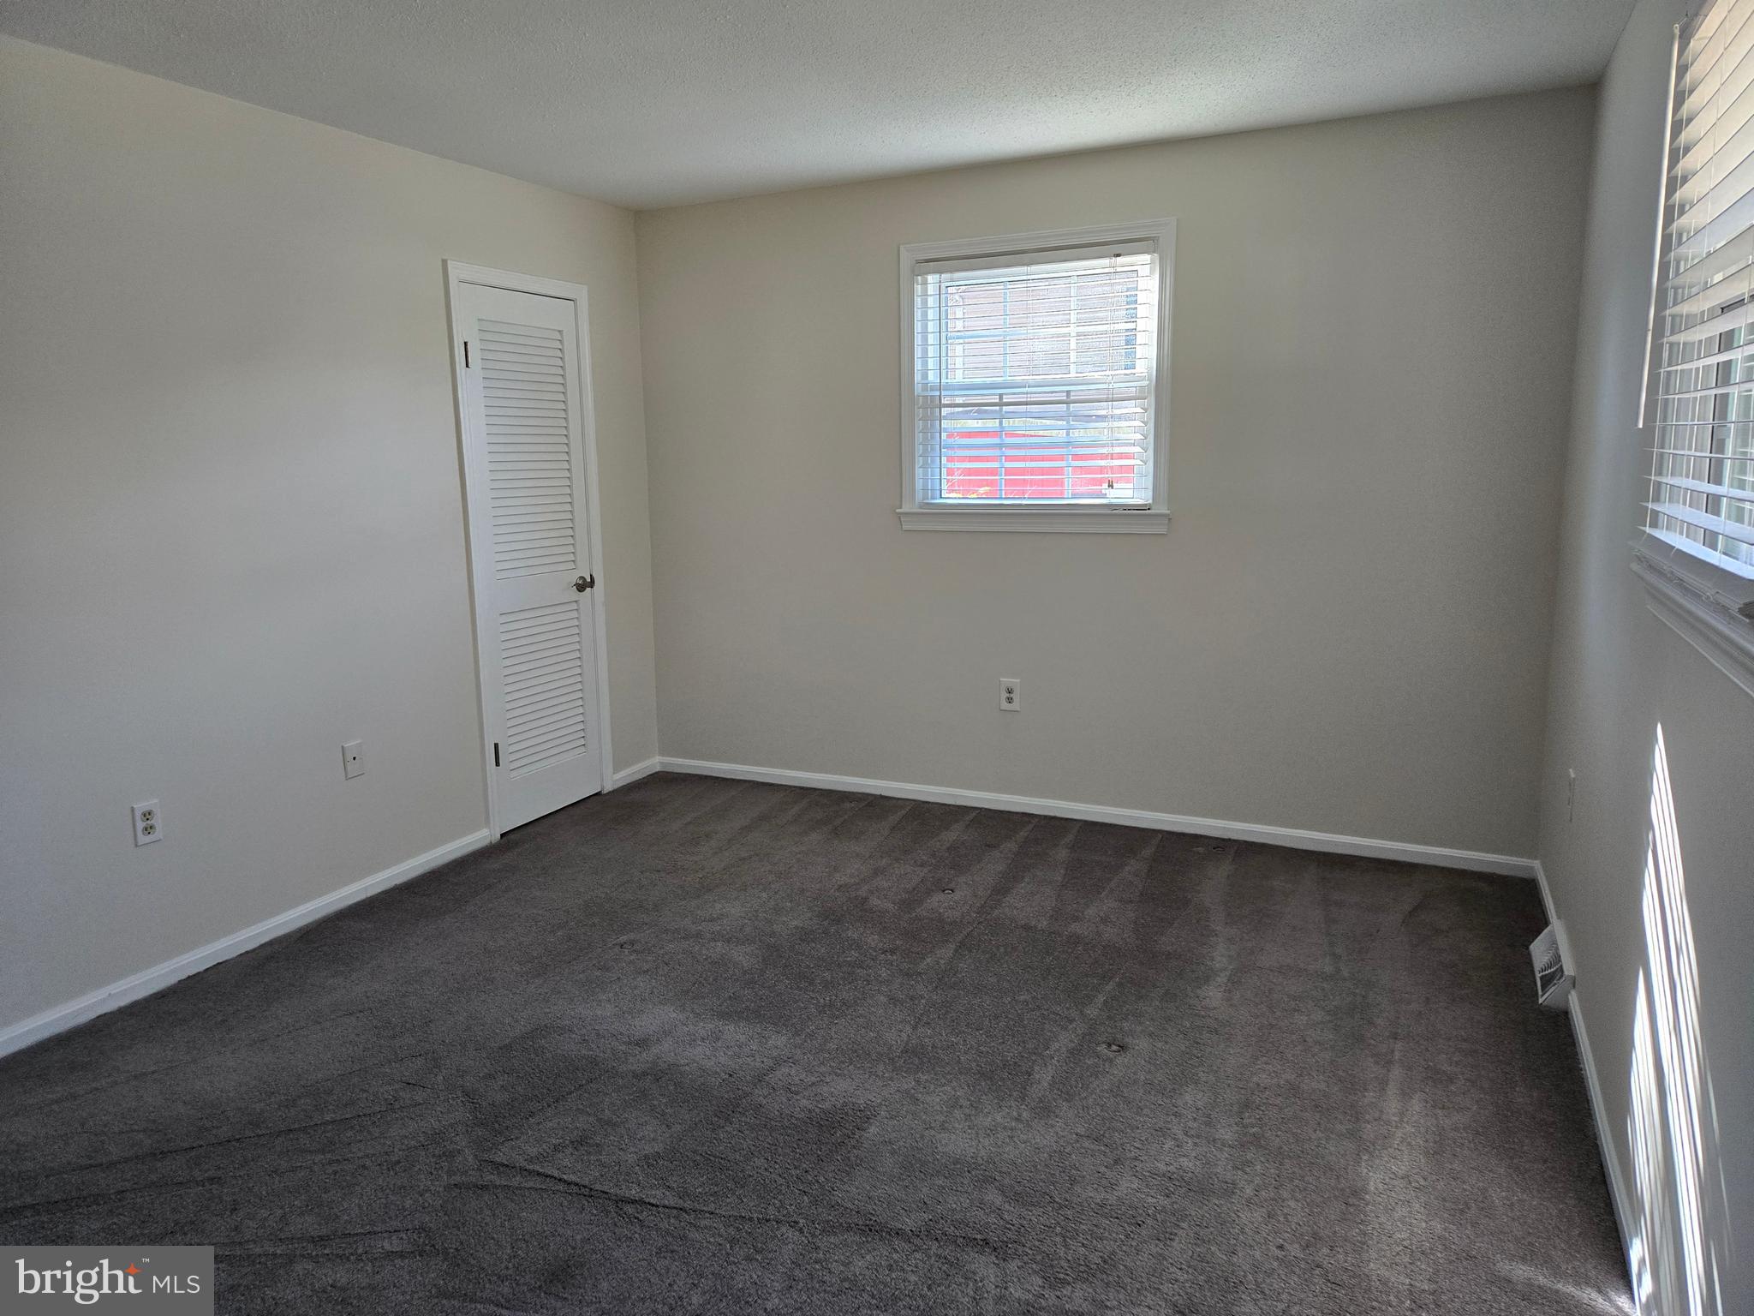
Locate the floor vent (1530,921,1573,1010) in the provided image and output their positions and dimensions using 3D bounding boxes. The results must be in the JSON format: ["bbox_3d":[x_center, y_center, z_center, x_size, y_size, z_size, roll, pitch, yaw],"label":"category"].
[{"bbox_3d":[1.786,0.802,3.089,0.072,0.105,0.375,3,11,25],"label":"floor vent"}]

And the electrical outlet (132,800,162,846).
[{"bbox_3d":[-1.995,0.451,3.187,0.009,0.115,0.071,3,11,25],"label":"electrical outlet"}]

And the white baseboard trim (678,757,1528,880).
[{"bbox_3d":[0.593,0.593,4.592,3.512,0.068,0.015,4,11,25],"label":"white baseboard trim"}]

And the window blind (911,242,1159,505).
[{"bbox_3d":[0.569,-1.026,4.339,0.905,0.925,0.060,3,11,25],"label":"window blind"}]

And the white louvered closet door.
[{"bbox_3d":[-1.331,-0.375,4.542,0.040,2.020,0.610,3,11,25],"label":"white louvered closet door"}]

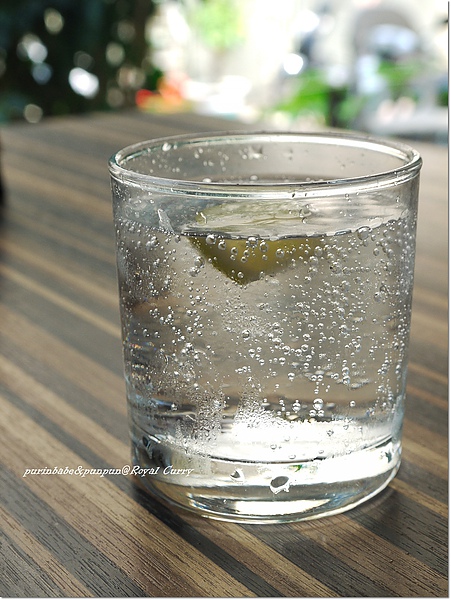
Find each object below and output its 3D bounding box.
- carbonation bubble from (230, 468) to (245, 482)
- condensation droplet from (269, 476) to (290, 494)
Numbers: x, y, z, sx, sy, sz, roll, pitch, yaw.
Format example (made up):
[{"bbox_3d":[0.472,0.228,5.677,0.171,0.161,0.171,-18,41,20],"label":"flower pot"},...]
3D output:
[{"bbox_3d":[0.003,0.044,0.272,0.004,0.004,0.003,3,19,12],"label":"carbonation bubble"},{"bbox_3d":[0.014,0.047,0.272,0.006,0.005,0.003,-2,18,-3],"label":"condensation droplet"}]

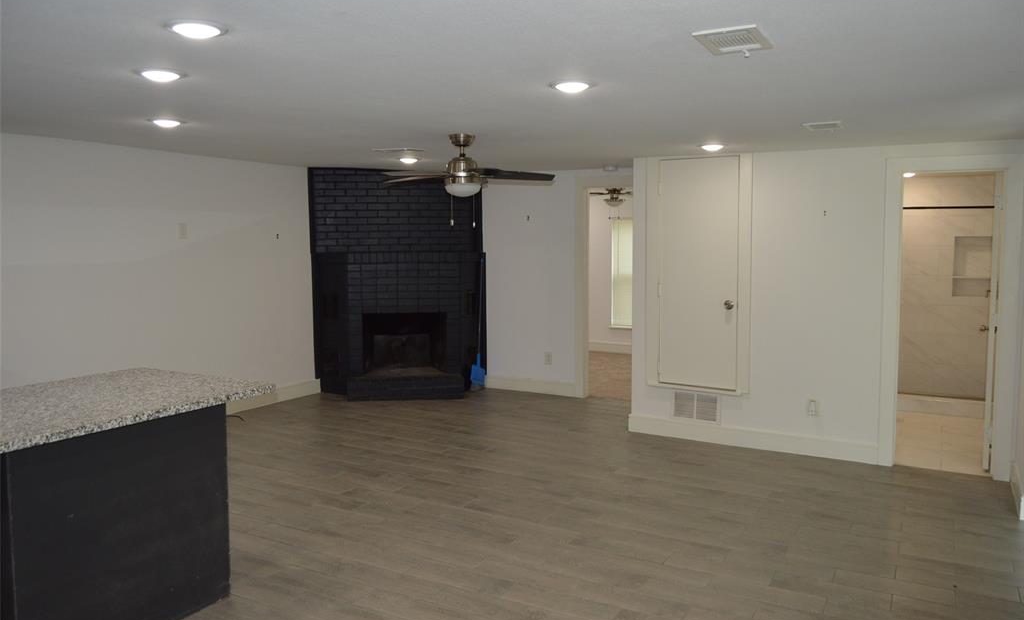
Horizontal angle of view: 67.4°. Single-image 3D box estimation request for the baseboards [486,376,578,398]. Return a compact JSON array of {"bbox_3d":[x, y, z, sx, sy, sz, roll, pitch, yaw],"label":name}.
[{"bbox_3d":[0.189,0.816,8.255,1.120,0.147,0.020,3,6,32],"label":"baseboards"}]

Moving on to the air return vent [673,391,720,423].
[{"bbox_3d":[1.481,0.778,6.172,0.401,0.236,0.020,3,6,32],"label":"air return vent"}]

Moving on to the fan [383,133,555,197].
[{"bbox_3d":[-0.287,-0.958,5.117,1.143,0.419,1.200,-1,5,0],"label":"fan"}]

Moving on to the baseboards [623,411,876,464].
[{"bbox_3d":[1.806,0.993,5.992,1.917,0.152,0.022,3,6,32],"label":"baseboards"}]

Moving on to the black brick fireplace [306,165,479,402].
[{"bbox_3d":[-1.205,-0.293,8.238,1.848,2.384,0.872,-1,5,-9],"label":"black brick fireplace"}]

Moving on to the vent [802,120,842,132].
[{"bbox_3d":[1.804,-1.055,4.433,0.216,0.020,0.280,3,6,32],"label":"vent"}]

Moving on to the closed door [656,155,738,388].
[{"bbox_3d":[1.472,-0.286,6.073,0.637,1.808,0.045,3,6,32],"label":"closed door"}]

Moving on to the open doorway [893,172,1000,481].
[{"bbox_3d":[2.969,0.095,5.233,0.587,2.053,0.130,3,6,32],"label":"open doorway"}]

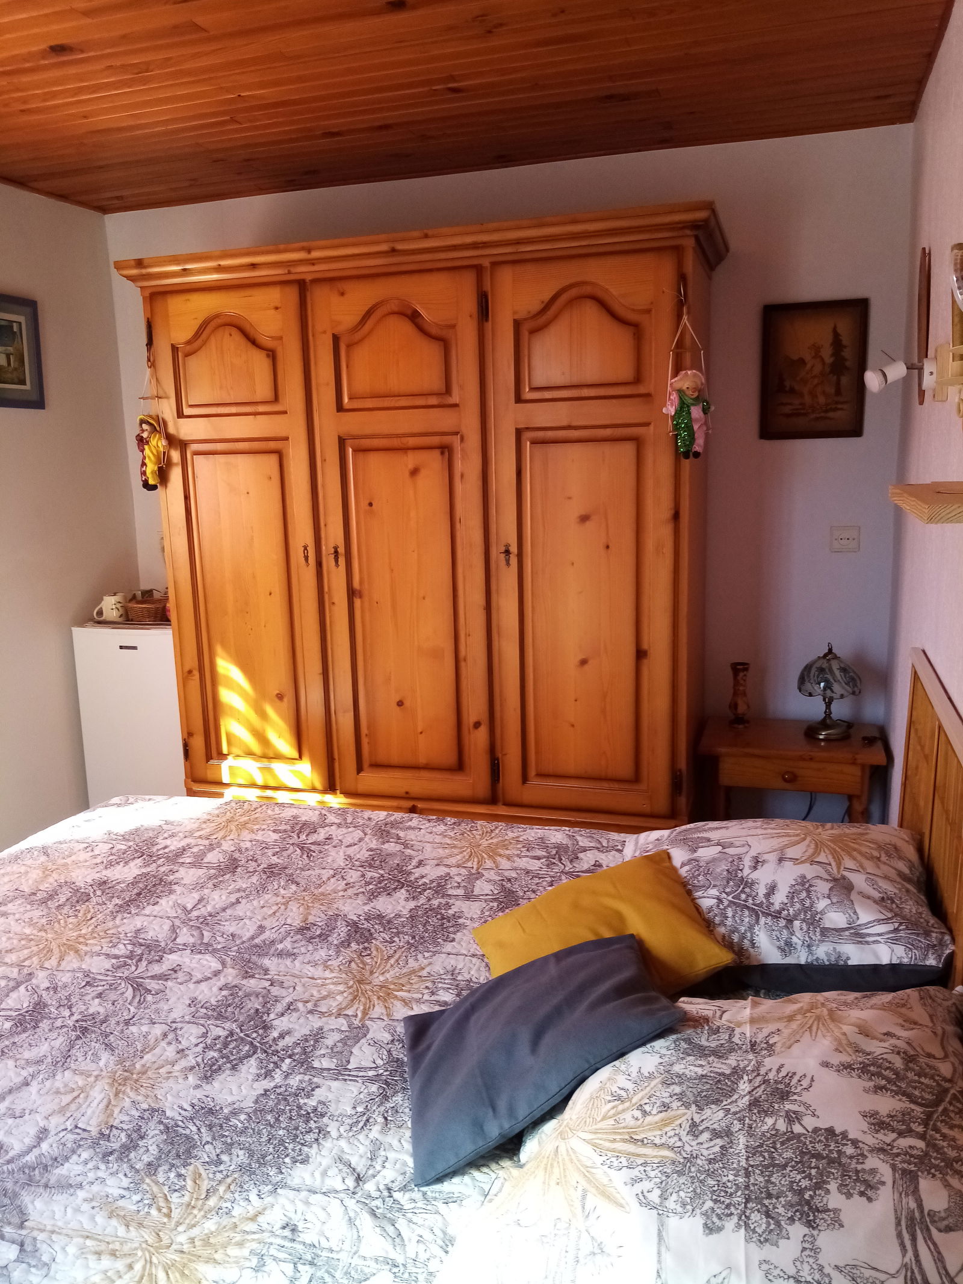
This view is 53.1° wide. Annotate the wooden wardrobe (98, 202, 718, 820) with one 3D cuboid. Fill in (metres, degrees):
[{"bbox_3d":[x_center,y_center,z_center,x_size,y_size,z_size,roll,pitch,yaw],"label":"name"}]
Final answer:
[{"bbox_3d":[-0.157,-0.211,3.226,1.831,2.055,0.613,2,12,18],"label":"wooden wardrobe"}]

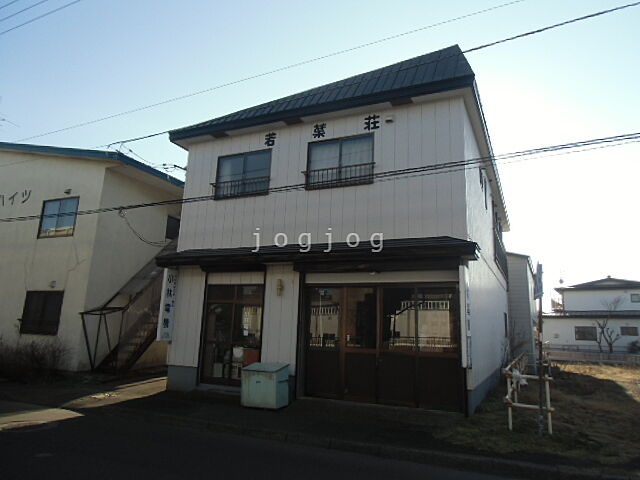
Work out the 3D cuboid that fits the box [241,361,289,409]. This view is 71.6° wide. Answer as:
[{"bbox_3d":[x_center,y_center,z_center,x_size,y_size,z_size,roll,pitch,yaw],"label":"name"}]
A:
[{"bbox_3d":[-1.134,2.995,9.193,0.860,0.810,0.560,-3,-13,25],"label":"box"}]

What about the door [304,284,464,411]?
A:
[{"bbox_3d":[1.200,2.123,9.287,3.420,2.470,0.120,-3,-13,25],"label":"door"}]

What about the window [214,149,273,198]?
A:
[{"bbox_3d":[-2.016,-1.701,11.585,1.680,1.210,0.120,-3,-13,25],"label":"window"}]

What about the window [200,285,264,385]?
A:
[{"bbox_3d":[-2.130,2.280,10.787,1.730,2.390,0.120,-3,-13,25],"label":"window"}]

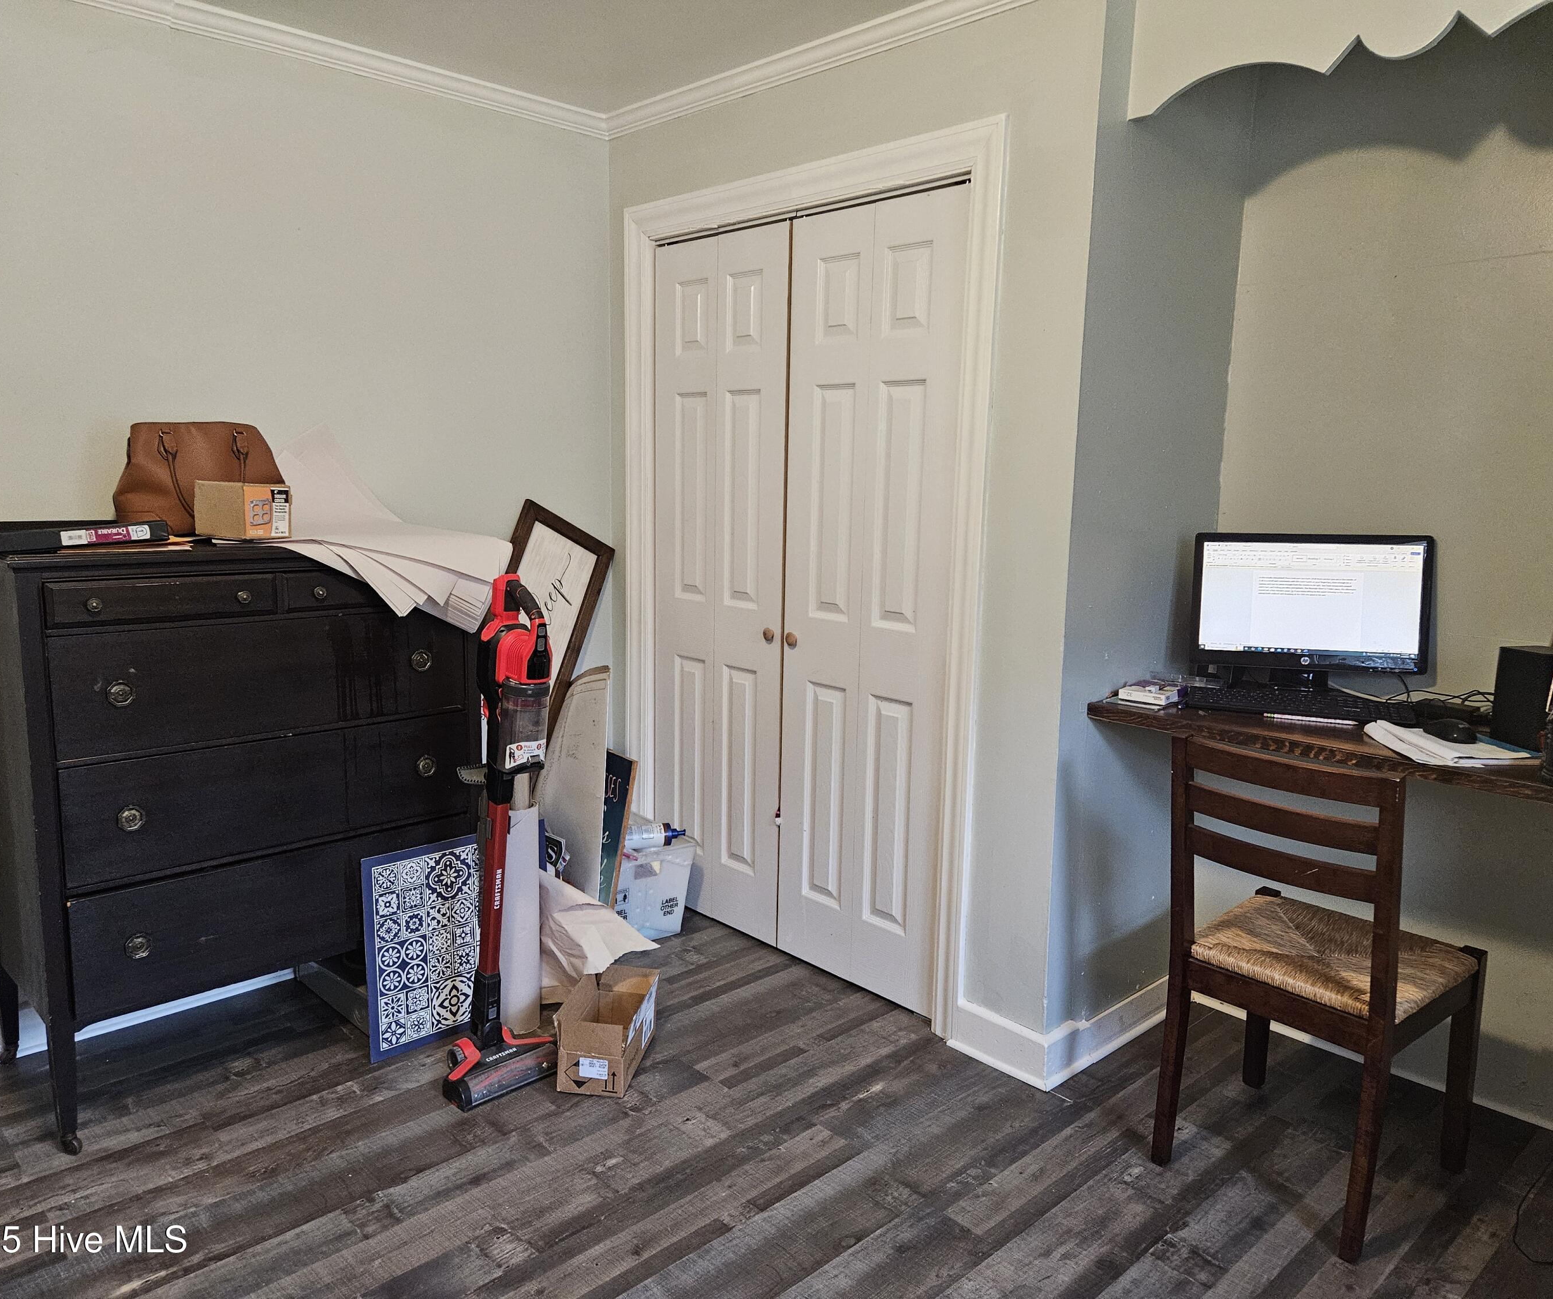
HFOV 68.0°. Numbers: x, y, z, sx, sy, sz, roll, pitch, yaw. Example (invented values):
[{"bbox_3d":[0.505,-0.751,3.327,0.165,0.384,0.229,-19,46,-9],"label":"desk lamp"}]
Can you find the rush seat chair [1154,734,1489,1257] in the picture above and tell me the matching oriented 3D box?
[{"bbox_3d":[1.082,0.611,2.274,0.510,0.885,0.455,-7,12,-41],"label":"rush seat chair"}]

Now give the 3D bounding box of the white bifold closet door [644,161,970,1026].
[{"bbox_3d":[0.034,-0.139,3.214,0.040,2.030,1.180,-7,12,-43],"label":"white bifold closet door"}]

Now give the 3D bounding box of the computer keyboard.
[{"bbox_3d":[1.109,0.119,2.461,0.440,0.030,0.150,4,9,18],"label":"computer keyboard"}]

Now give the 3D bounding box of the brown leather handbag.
[{"bbox_3d":[-1.338,-0.386,2.658,0.335,0.260,0.170,-5,11,-35],"label":"brown leather handbag"}]

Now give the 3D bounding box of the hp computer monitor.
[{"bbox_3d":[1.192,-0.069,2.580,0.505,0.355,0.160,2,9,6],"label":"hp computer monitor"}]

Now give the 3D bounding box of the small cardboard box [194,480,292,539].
[{"bbox_3d":[-1.192,-0.310,2.574,0.185,0.116,0.107,7,11,34],"label":"small cardboard box"}]

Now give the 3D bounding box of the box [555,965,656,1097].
[{"bbox_3d":[-0.401,0.882,2.679,0.165,0.165,0.300,2,9,7],"label":"box"}]

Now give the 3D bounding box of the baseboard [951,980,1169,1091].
[{"bbox_3d":[0.753,0.890,2.926,0.650,0.120,0.295,-7,12,-43],"label":"baseboard"}]

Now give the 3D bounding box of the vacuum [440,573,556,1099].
[{"bbox_3d":[-0.618,0.406,2.532,0.265,1.140,0.210,-7,12,-43],"label":"vacuum"}]

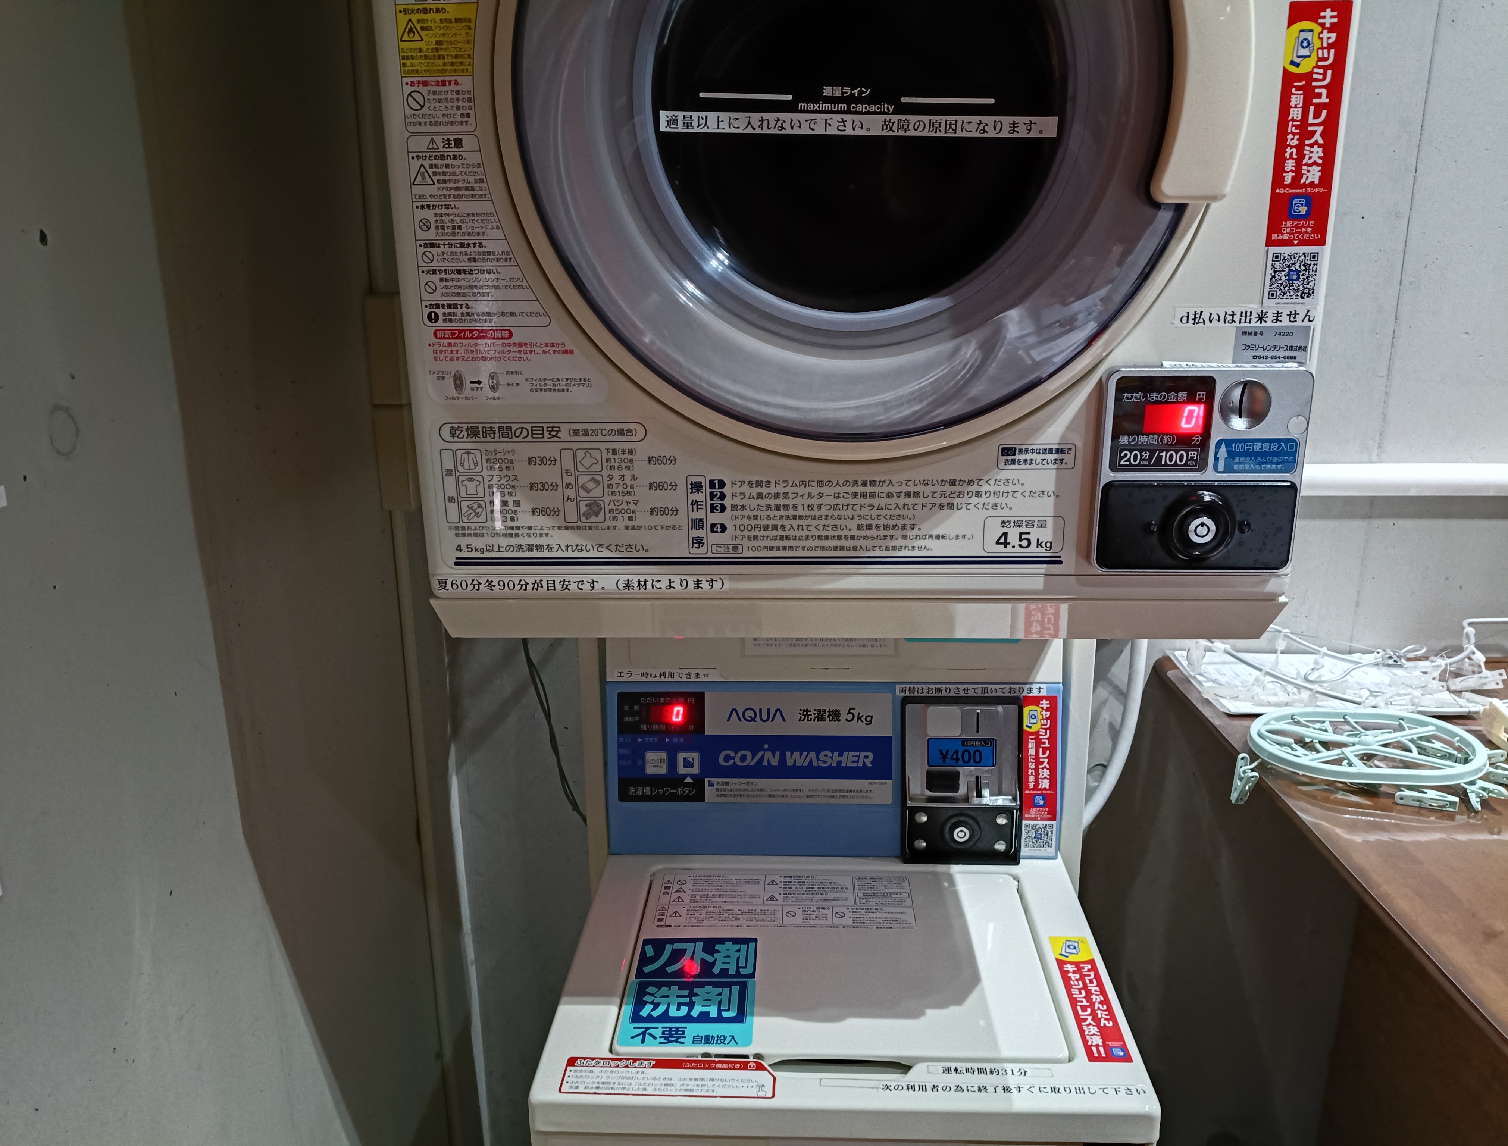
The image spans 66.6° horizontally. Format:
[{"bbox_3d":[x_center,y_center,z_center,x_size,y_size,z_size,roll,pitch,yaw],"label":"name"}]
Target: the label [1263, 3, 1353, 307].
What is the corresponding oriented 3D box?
[{"bbox_3d":[0.364,-0.272,0.755,0.040,0.190,0.002,0,16,2],"label":"label"}]

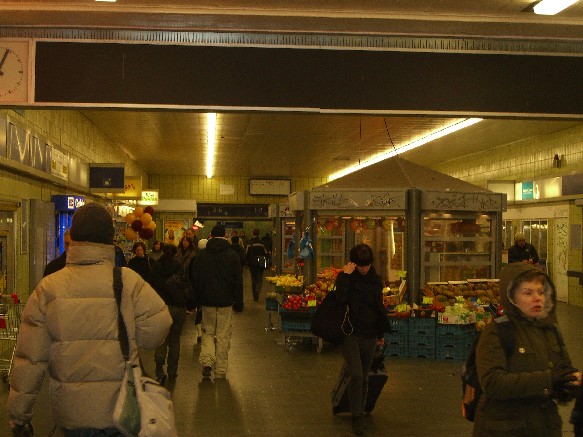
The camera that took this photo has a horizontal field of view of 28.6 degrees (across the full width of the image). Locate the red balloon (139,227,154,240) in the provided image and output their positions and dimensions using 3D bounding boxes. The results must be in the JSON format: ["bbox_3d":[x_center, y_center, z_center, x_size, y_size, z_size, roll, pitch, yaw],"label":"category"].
[{"bbox_3d":[-2.976,0.318,23.500,0.290,0.260,0.260,1,-1,-4],"label":"red balloon"}]

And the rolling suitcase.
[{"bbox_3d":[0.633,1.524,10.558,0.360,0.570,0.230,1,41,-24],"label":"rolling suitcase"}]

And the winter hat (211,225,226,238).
[{"bbox_3d":[-0.854,0.152,13.400,0.195,0.165,0.235,1,-1,-4],"label":"winter hat"}]

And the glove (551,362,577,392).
[{"bbox_3d":[1.175,0.680,4.900,0.130,0.120,0.095,0,-1,30],"label":"glove"}]

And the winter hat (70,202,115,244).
[{"bbox_3d":[-0.895,0.022,5.150,0.200,0.185,0.235,1,-1,-4],"label":"winter hat"}]

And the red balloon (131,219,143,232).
[{"bbox_3d":[-3.171,0.154,23.500,0.240,0.260,0.240,1,-1,-4],"label":"red balloon"}]

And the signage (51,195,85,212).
[{"bbox_3d":[-4.392,-0.295,22.500,0.660,0.320,0.200,1,-1,-4],"label":"signage"}]

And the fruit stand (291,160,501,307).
[{"bbox_3d":[1.664,0.463,18.698,3.400,2.950,3.600,1,-1,-4],"label":"fruit stand"}]

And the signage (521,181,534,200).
[{"bbox_3d":[6.501,-0.762,31.500,0.120,0.540,1.150,1,-1,-4],"label":"signage"}]

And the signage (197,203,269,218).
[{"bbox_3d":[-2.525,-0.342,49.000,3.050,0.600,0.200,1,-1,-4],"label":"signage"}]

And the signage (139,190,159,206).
[{"bbox_3d":[-4.943,-0.699,40.000,0.630,0.540,0.180,1,-1,-4],"label":"signage"}]

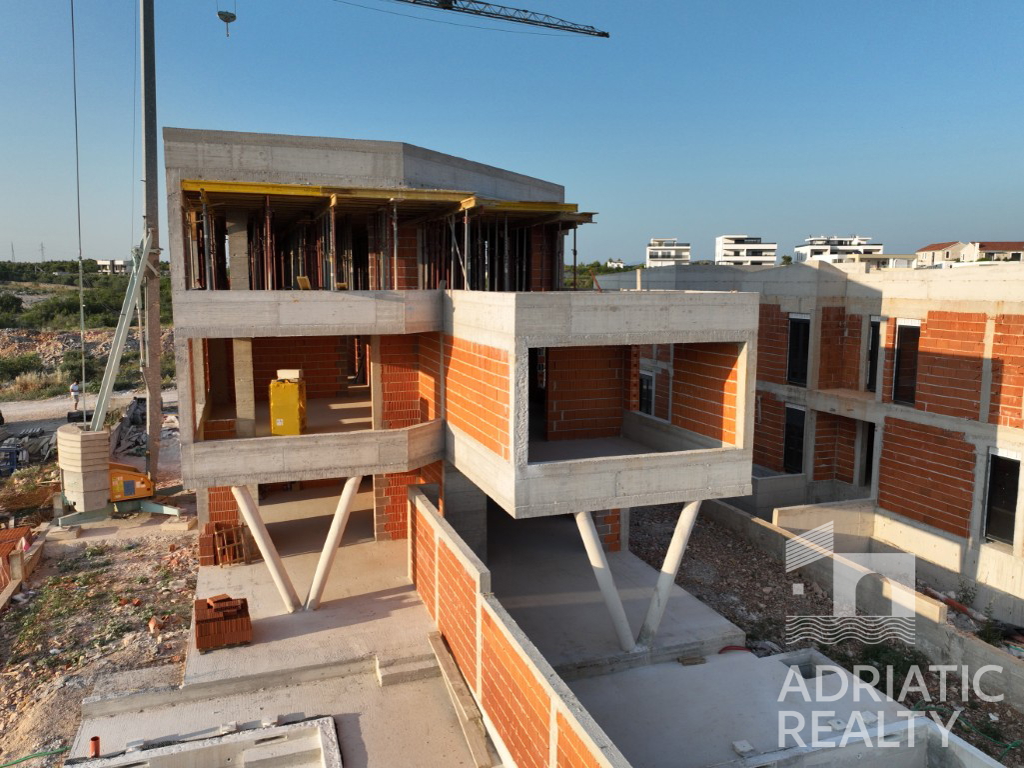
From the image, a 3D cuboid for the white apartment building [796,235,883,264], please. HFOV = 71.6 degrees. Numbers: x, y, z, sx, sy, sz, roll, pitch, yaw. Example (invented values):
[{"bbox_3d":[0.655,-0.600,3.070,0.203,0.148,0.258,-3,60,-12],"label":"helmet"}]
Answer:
[{"bbox_3d":[101.500,-41.375,221.000,22.000,9.000,12.500,0,7,0],"label":"white apartment building"}]

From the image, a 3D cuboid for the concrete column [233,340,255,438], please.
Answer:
[{"bbox_3d":[-6.651,-0.079,17.648,0.430,2.730,0.350,-2,8,-19],"label":"concrete column"}]

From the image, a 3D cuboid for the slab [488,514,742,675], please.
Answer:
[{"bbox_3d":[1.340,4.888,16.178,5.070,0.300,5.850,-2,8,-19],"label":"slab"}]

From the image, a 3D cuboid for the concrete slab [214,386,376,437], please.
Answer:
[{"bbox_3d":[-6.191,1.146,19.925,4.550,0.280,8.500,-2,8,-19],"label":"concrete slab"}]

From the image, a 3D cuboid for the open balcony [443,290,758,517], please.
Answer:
[{"bbox_3d":[1.606,0.030,15.075,4.920,3.920,4.700,-2,8,-19],"label":"open balcony"}]

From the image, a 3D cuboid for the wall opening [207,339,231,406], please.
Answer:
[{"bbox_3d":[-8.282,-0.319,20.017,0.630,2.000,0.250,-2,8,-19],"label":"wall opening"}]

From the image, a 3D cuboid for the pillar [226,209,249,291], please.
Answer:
[{"bbox_3d":[-6.626,-2.913,17.268,0.420,2.700,0.350,-2,8,-19],"label":"pillar"}]

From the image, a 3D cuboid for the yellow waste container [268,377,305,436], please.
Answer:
[{"bbox_3d":[-5.217,0.765,16.596,0.660,1.600,0.750,-1,7,-12],"label":"yellow waste container"}]

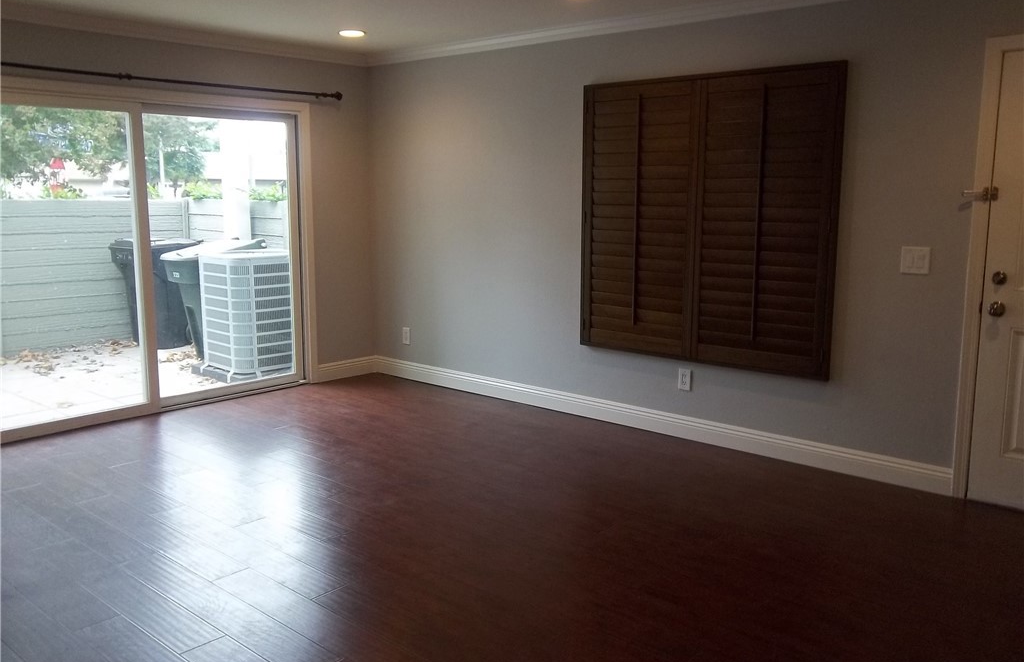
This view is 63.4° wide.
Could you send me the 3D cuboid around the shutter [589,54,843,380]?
[{"bbox_3d":[1.038,-0.609,4.630,1.548,1.581,0.055,8,13,40],"label":"shutter"}]

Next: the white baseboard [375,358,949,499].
[{"bbox_3d":[0.488,0.494,5.327,4.270,0.140,0.018,8,13,40],"label":"white baseboard"}]

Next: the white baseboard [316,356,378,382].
[{"bbox_3d":[-1.290,0.300,6.507,0.018,0.140,0.549,8,13,40],"label":"white baseboard"}]

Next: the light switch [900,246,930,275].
[{"bbox_3d":[1.915,-0.334,3.933,0.120,0.120,0.010,8,13,40],"label":"light switch"}]

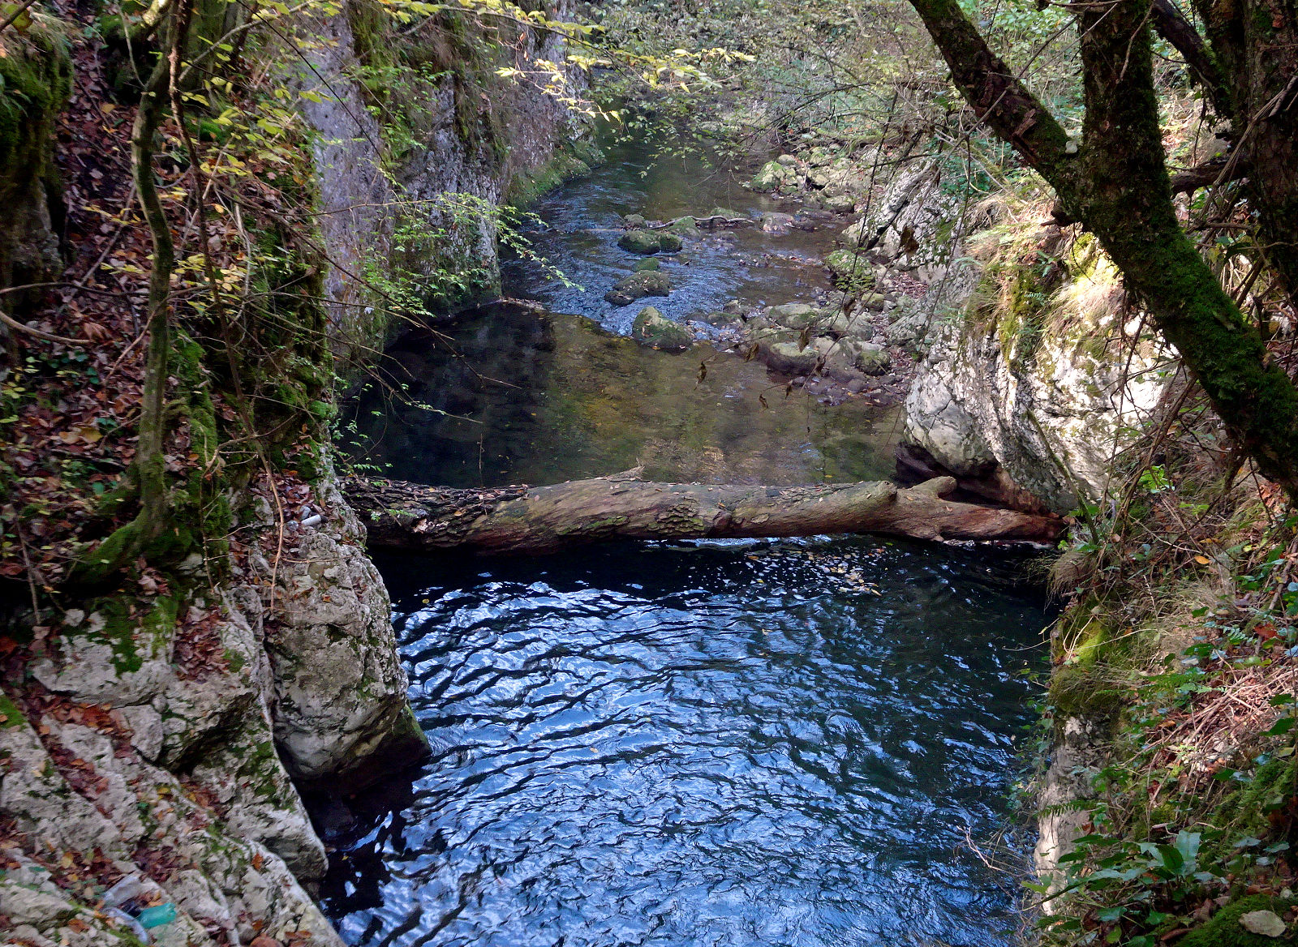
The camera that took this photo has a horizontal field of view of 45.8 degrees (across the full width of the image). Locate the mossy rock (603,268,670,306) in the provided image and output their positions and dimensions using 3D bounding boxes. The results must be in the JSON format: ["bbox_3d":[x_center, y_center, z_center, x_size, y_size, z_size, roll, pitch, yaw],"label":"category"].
[{"bbox_3d":[-0.089,-1.727,14.361,0.600,0.260,0.500,0,23,0],"label":"mossy rock"}]

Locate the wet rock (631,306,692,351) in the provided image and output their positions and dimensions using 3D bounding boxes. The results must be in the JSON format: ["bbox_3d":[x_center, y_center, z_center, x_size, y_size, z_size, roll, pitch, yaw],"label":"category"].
[{"bbox_3d":[0.120,-1.287,13.585,0.520,0.340,0.480,0,23,0],"label":"wet rock"}]

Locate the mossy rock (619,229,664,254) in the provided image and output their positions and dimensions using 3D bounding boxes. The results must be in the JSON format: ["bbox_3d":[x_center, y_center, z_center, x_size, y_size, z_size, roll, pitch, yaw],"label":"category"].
[{"bbox_3d":[-0.099,-2.384,15.893,0.470,0.200,0.400,0,23,0],"label":"mossy rock"}]

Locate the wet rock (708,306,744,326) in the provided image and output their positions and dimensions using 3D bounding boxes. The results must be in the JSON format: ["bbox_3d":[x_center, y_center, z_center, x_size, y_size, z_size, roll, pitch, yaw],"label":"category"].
[{"bbox_3d":[0.683,-1.378,13.689,0.310,0.130,0.270,0,23,0],"label":"wet rock"}]

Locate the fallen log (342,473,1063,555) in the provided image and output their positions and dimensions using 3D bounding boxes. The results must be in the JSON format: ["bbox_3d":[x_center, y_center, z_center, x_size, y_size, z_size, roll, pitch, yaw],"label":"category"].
[{"bbox_3d":[0.326,0.263,9.600,4.650,0.460,0.500,0,23,0],"label":"fallen log"}]

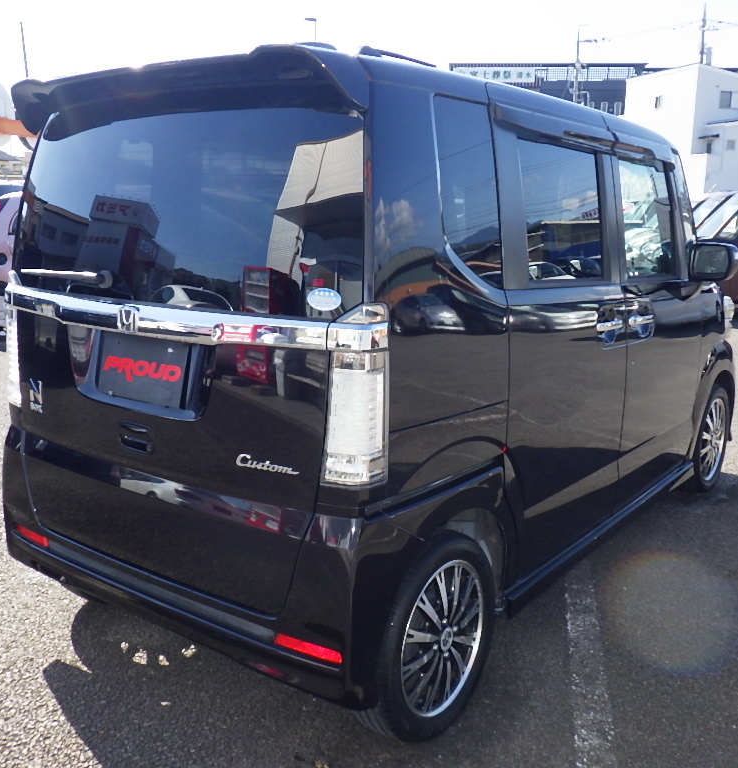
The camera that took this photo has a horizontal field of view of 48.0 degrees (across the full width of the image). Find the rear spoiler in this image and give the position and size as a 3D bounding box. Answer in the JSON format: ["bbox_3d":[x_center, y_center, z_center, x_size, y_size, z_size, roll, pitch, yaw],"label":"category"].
[{"bbox_3d":[-0.505,-0.738,2.133,1.270,0.170,0.280,9,14,36],"label":"rear spoiler"}]

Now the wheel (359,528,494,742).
[{"bbox_3d":[0.146,0.652,2.203,0.170,0.560,0.560,9,14,36],"label":"wheel"}]

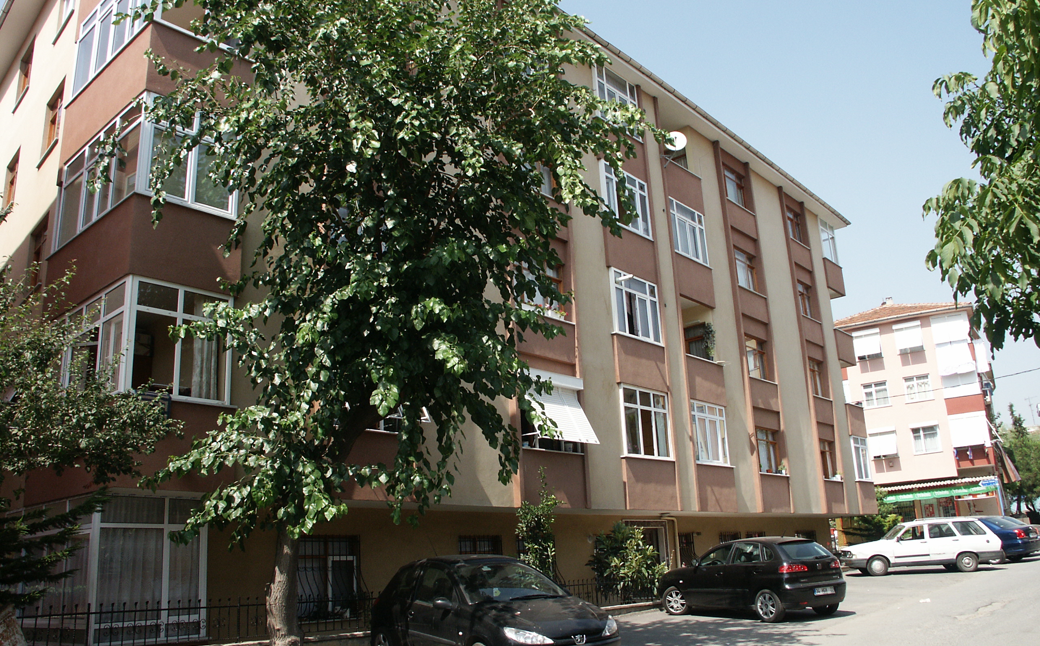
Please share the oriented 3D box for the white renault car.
[{"bbox_3d":[11.253,6.326,23.824,4.380,1.450,1.630,-4,-16,6],"label":"white renault car"}]

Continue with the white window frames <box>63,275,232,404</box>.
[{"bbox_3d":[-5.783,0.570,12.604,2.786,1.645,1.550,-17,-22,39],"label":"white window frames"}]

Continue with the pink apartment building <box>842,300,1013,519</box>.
[{"bbox_3d":[23.430,5.509,48.986,8.200,13.800,10.000,-13,-20,31],"label":"pink apartment building"}]

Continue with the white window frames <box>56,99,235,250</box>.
[{"bbox_3d":[-5.981,-2.126,13.460,2.938,1.616,1.519,-17,-22,39],"label":"white window frames"}]

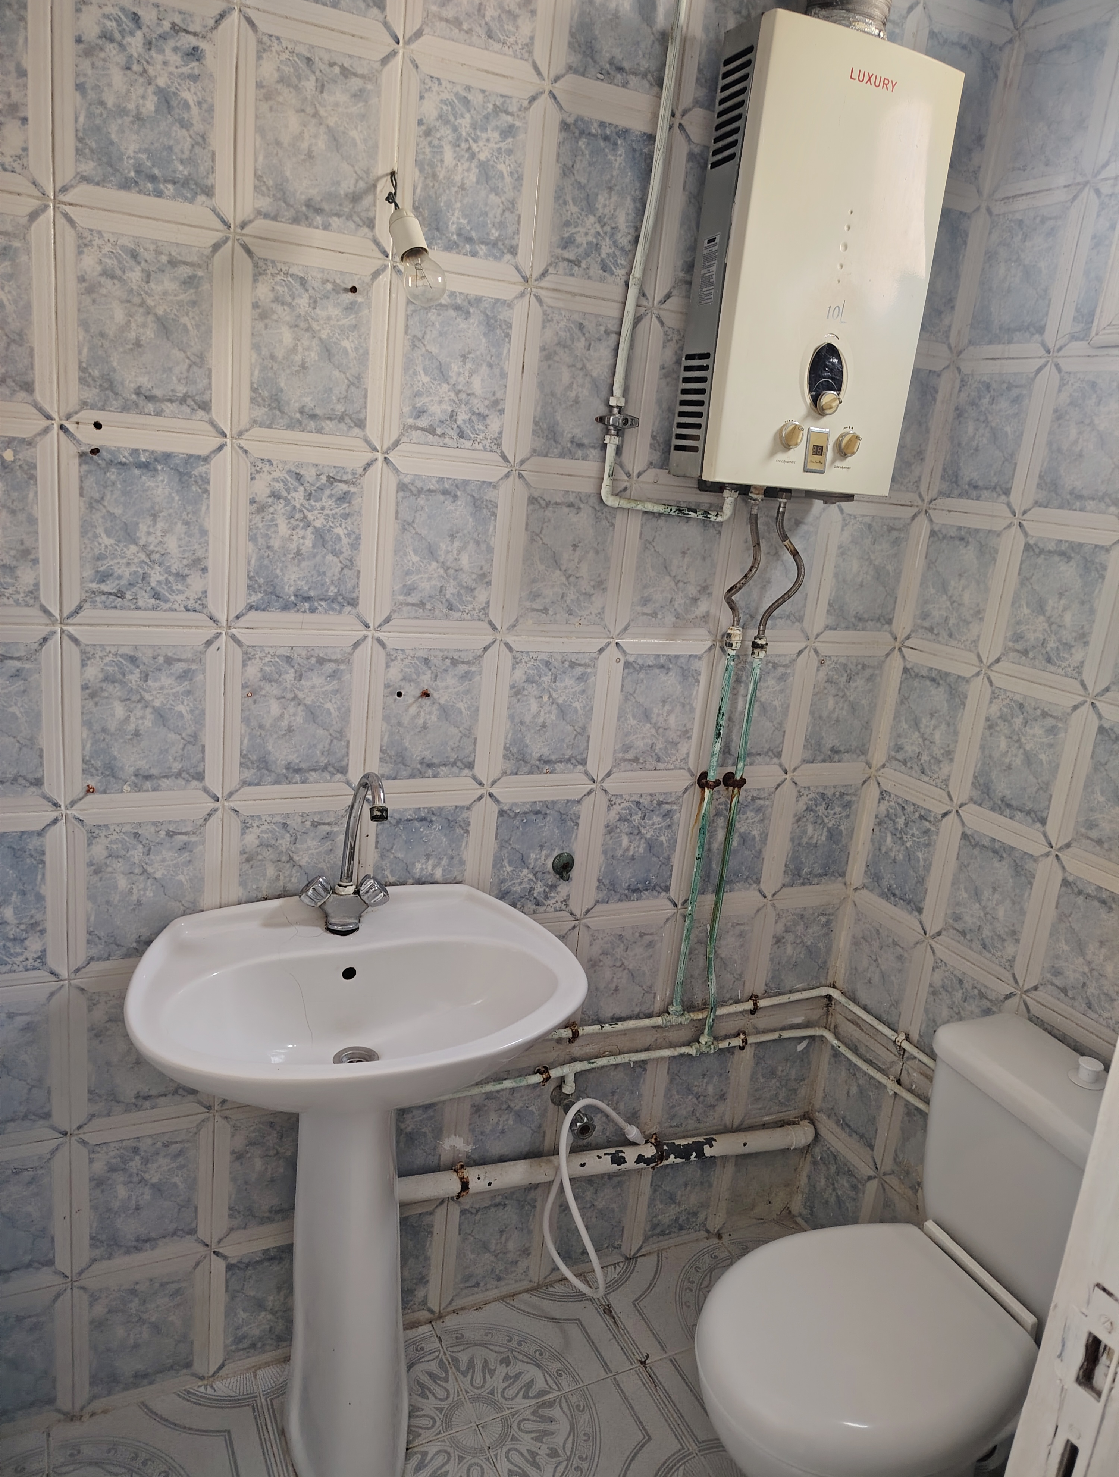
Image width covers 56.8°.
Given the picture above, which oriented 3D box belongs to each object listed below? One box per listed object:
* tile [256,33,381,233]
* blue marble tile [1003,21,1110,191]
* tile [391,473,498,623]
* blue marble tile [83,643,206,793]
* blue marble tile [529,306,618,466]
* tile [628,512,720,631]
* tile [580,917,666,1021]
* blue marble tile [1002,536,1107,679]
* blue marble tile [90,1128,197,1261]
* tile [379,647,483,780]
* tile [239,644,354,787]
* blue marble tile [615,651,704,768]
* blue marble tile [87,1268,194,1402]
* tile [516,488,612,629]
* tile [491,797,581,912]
[{"bbox_3d":[-0.300,-0.747,1.292,0.150,0.205,0.015,-1,16,-26],"label":"tile"},{"bbox_3d":[0.772,-0.979,1.613,0.015,0.205,0.150,-2,16,-27],"label":"blue marble tile"},{"bbox_3d":[-0.172,-0.276,1.518,0.158,0.207,0.012,-1,17,-26],"label":"tile"},{"bbox_3d":[-0.557,-0.027,1.392,0.150,0.205,0.015,-1,16,-26],"label":"blue marble tile"},{"bbox_3d":[0.035,-0.522,1.542,0.158,0.207,0.012,-1,17,-26],"label":"blue marble tile"},{"bbox_3d":[0.190,-0.284,1.697,0.156,0.205,0.012,-1,16,-26],"label":"tile"},{"bbox_3d":[0.114,0.422,1.856,0.148,0.195,0.010,-1,16,-26],"label":"tile"},{"bbox_3d":[0.789,-0.209,1.648,0.012,0.207,0.157,-1,17,-26],"label":"blue marble tile"},{"bbox_3d":[-0.635,0.696,1.585,0.156,0.205,0.012,-1,16,-26],"label":"blue marble tile"},{"bbox_3d":[-0.194,-0.038,1.559,0.149,0.202,0.010,-1,16,-26],"label":"tile"},{"bbox_3d":[-0.375,-0.033,1.471,0.151,0.204,0.010,-1,16,-26],"label":"tile"},{"bbox_3d":[0.166,-0.043,1.738,0.157,0.204,0.012,-1,16,-26],"label":"blue marble tile"},{"bbox_3d":[-0.660,0.937,1.647,0.156,0.205,0.012,-1,16,-26],"label":"blue marble tile"},{"bbox_3d":[0.006,-0.277,1.590,0.150,0.205,0.015,-1,16,-26],"label":"tile"},{"bbox_3d":[-0.041,0.202,1.731,0.156,0.205,0.012,-1,16,-26],"label":"tile"}]

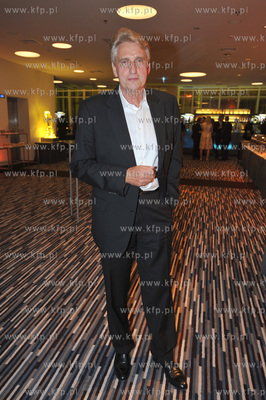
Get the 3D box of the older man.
[{"bbox_3d":[-0.021,0.100,1.629,0.600,1.820,0.450,-3,14,-15],"label":"older man"}]

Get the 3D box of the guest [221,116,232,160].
[{"bbox_3d":[3.906,-2.540,12.901,0.520,1.770,0.360,-2,14,-10],"label":"guest"}]

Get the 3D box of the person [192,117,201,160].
[{"bbox_3d":[2.690,-2.557,13.004,0.380,1.720,0.500,-5,15,-24],"label":"person"}]

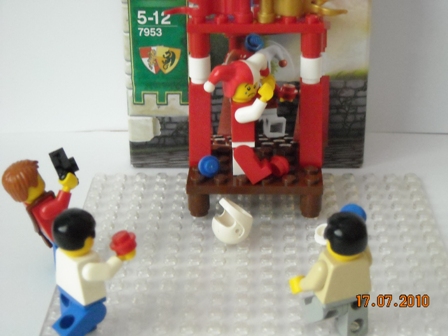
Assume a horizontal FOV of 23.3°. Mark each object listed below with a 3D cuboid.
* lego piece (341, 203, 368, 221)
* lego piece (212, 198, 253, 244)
[{"bbox_3d":[0.038,0.014,0.321,0.008,0.008,0.005,6,-16,15],"label":"lego piece"},{"bbox_3d":[0.002,0.019,0.372,0.014,0.013,0.013,28,8,-28],"label":"lego piece"}]

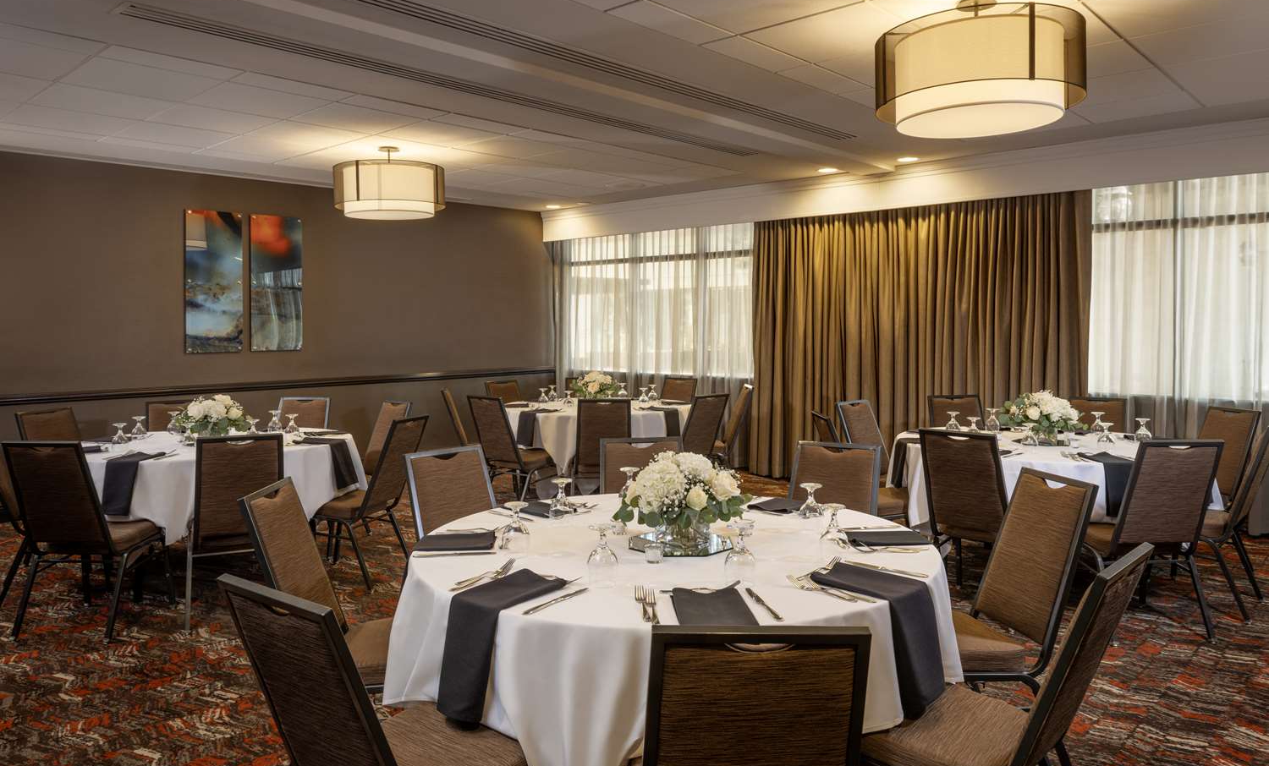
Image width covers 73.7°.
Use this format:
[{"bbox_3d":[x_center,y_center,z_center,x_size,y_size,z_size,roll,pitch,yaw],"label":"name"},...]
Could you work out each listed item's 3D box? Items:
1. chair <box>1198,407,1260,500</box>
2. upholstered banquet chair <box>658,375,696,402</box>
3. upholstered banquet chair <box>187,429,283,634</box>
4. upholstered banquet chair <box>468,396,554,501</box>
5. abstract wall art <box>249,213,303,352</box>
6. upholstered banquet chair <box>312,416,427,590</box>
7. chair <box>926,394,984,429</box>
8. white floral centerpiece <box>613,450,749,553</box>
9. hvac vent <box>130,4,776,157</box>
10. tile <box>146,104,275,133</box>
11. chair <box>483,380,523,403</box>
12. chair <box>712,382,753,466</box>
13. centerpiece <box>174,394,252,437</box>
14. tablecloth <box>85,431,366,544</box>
[{"bbox_3d":[3.354,0.625,5.089,0.560,0.925,0.460,-1,5,-9],"label":"chair"},{"bbox_3d":[0.254,0.422,7.666,0.450,0.900,0.610,3,5,37],"label":"upholstered banquet chair"},{"bbox_3d":[-1.968,0.672,4.169,0.450,0.900,0.610,-2,5,-31],"label":"upholstered banquet chair"},{"bbox_3d":[-0.866,0.530,6.151,0.450,0.900,0.610,3,5,40],"label":"upholstered banquet chair"},{"bbox_3d":[-2.976,-0.827,7.045,0.030,1.116,0.429,4,6,44],"label":"abstract wall art"},{"bbox_3d":[-1.510,0.639,4.712,0.604,0.909,0.462,1,4,14],"label":"upholstered banquet chair"},{"bbox_3d":[2.249,0.567,5.706,0.462,0.909,0.604,0,4,2],"label":"chair"},{"bbox_3d":[0.153,0.360,2.680,0.430,0.290,0.410,0,4,0],"label":"white floral centerpiece"},{"bbox_3d":[-0.592,-1.586,4.756,0.160,0.040,4.068,4,6,45],"label":"hvac vent"},{"bbox_3d":[-2.574,-1.615,5.167,0.610,0.020,0.605,4,6,43],"label":"tile"},{"bbox_3d":[-0.971,0.437,7.458,0.610,0.900,0.450,4,6,42],"label":"chair"},{"bbox_3d":[0.662,0.484,6.951,0.604,0.909,0.462,0,4,0],"label":"chair"},{"bbox_3d":[-2.490,0.202,5.010,0.420,0.280,0.420,0,4,0],"label":"centerpiece"},{"bbox_3d":[-2.494,0.550,5.049,1.680,0.460,1.680,0,4,0],"label":"tablecloth"}]

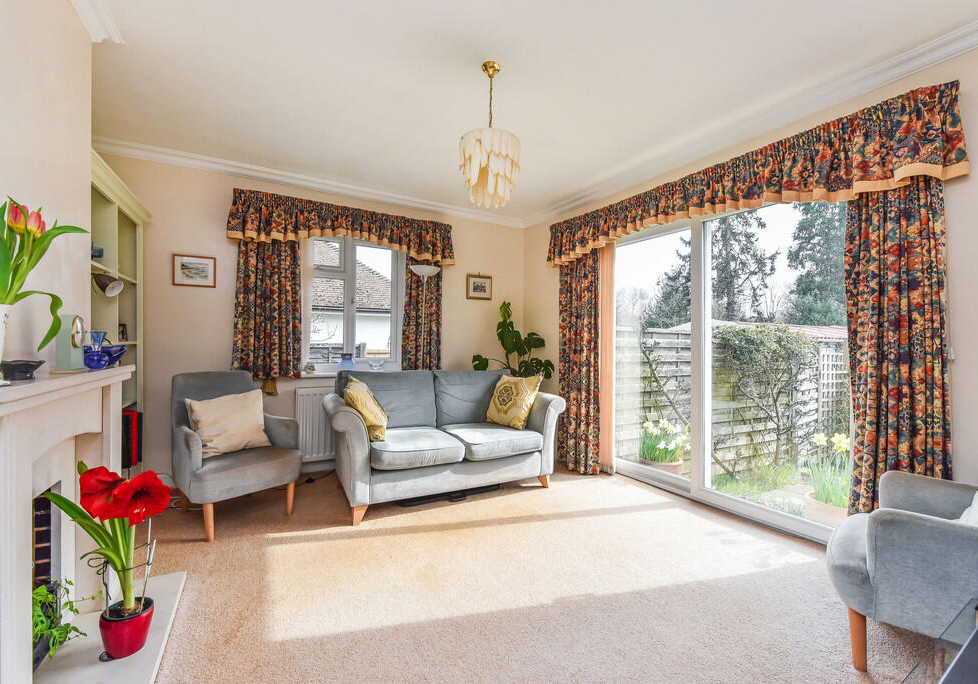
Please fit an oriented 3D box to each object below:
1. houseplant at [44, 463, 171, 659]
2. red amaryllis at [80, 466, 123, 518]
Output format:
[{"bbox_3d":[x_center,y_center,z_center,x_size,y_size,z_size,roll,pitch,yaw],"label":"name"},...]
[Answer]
[{"bbox_3d":[-1.266,0.732,1.339,0.307,0.629,0.256,0,0,-32],"label":"houseplant"},{"bbox_3d":[-1.292,0.507,1.336,0.138,0.182,0.153,0,0,-23],"label":"red amaryllis"}]

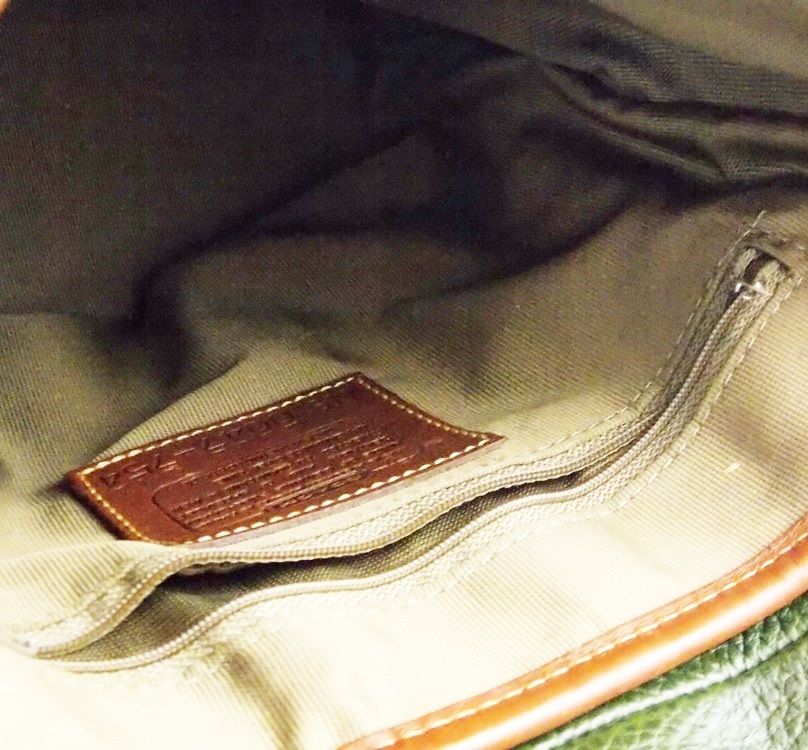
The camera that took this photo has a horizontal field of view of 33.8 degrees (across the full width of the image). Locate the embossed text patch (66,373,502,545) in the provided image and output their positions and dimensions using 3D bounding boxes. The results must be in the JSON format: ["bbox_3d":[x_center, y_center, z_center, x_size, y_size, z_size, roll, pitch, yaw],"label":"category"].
[{"bbox_3d":[-0.027,0.019,0.288,0.080,0.006,0.056,-18,25,-29],"label":"embossed text patch"}]

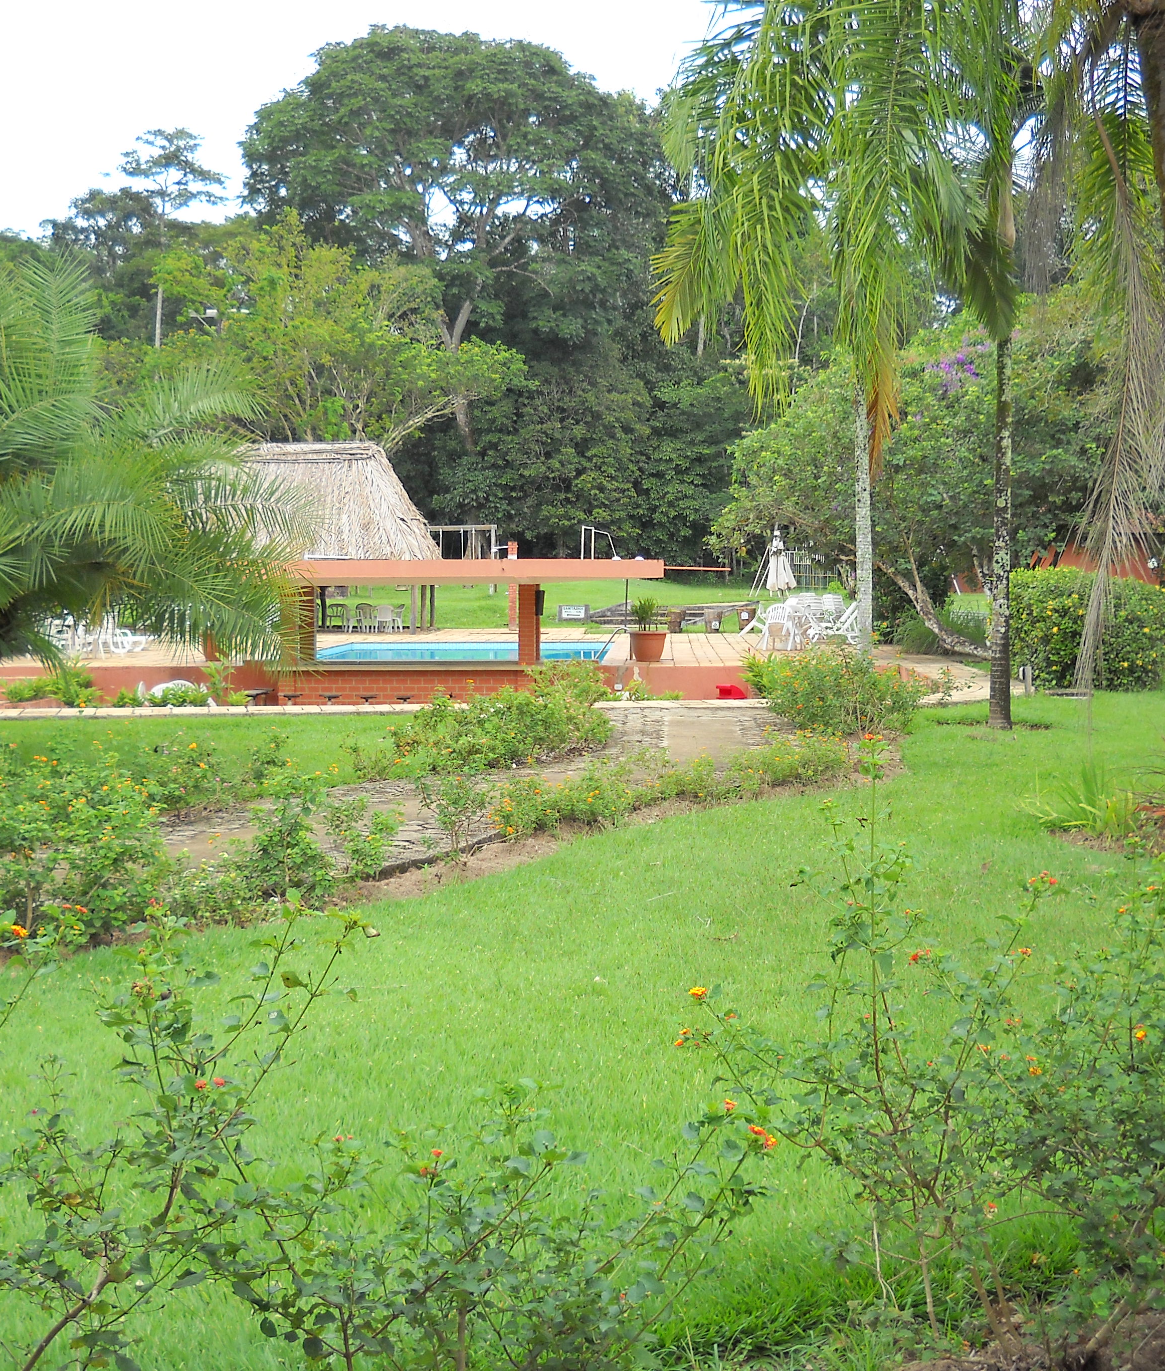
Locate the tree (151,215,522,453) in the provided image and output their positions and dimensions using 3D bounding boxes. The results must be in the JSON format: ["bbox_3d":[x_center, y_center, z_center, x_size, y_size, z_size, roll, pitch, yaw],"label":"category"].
[{"bbox_3d":[-8.348,-9.461,68.000,12.000,11.800,11.000,0,3,0],"label":"tree"}]

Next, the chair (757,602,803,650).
[{"bbox_3d":[3.640,-1.061,36.800,0.570,0.850,0.580,1,3,13],"label":"chair"}]

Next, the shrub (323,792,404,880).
[{"bbox_3d":[-1.278,0.878,11.700,0.470,0.520,0.450,0,3,0],"label":"shrub"}]

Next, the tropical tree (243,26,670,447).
[{"bbox_3d":[-5.480,-16.753,88.000,18.000,22.000,17.000,0,3,0],"label":"tropical tree"}]

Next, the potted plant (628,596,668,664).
[{"bbox_3d":[1.023,-0.877,31.600,0.620,1.040,0.620,0,3,0],"label":"potted plant"}]

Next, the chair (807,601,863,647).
[{"bbox_3d":[4.874,-1.187,38.800,1.000,0.860,0.650,-1,3,-12],"label":"chair"}]

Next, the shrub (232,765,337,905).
[{"bbox_3d":[-1.632,0.818,11.000,0.580,0.760,0.580,0,3,0],"label":"shrub"}]

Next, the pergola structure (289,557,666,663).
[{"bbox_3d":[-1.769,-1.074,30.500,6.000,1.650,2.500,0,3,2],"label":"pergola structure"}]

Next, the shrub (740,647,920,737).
[{"bbox_3d":[3.006,0.043,24.000,2.050,1.050,1.700,0,3,0],"label":"shrub"}]

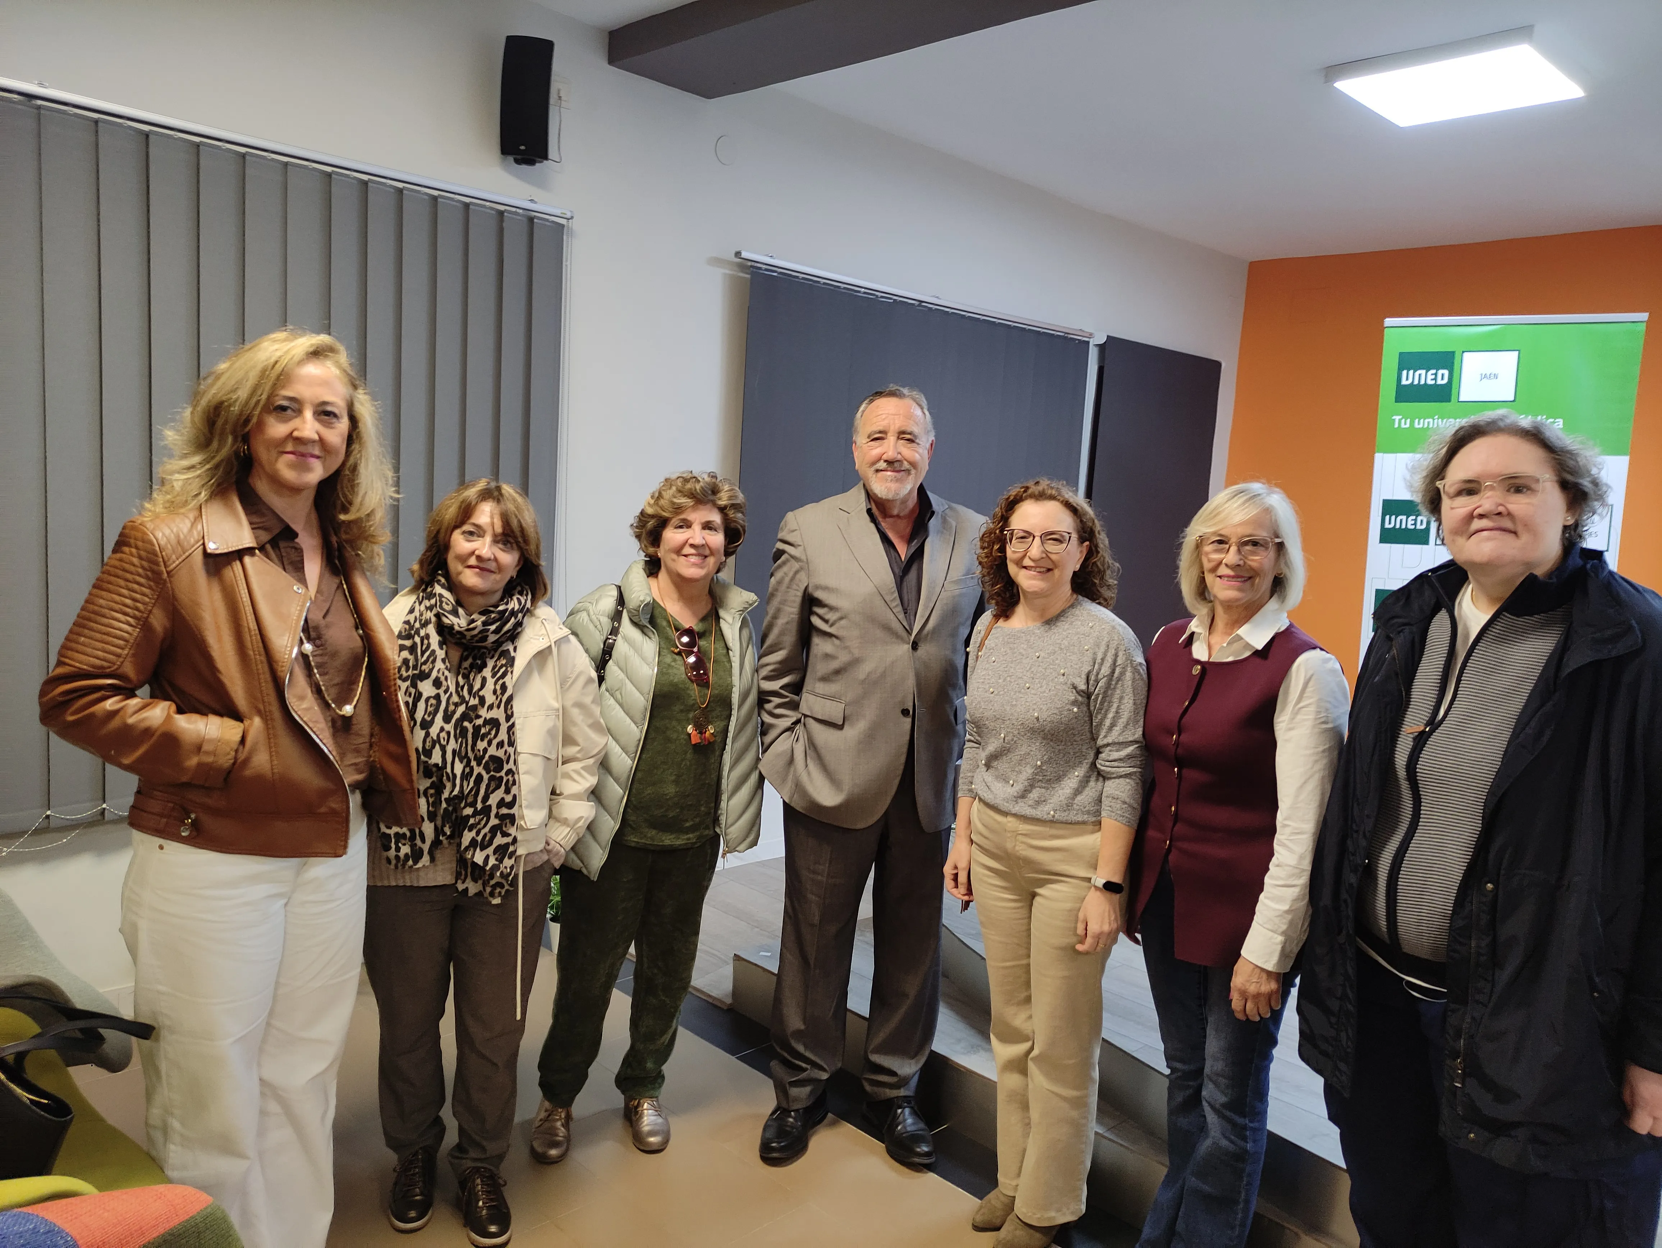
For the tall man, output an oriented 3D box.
[{"bbox_3d":[0.096,0.361,2.832,0.515,1.810,0.360,3,7,-7],"label":"tall man"}]

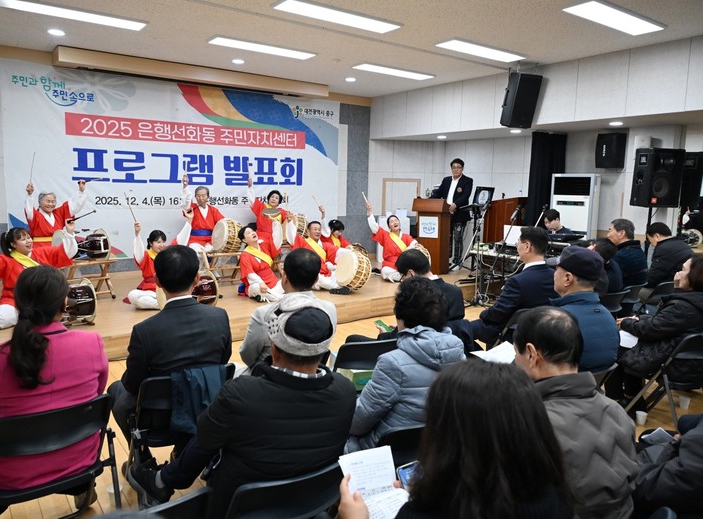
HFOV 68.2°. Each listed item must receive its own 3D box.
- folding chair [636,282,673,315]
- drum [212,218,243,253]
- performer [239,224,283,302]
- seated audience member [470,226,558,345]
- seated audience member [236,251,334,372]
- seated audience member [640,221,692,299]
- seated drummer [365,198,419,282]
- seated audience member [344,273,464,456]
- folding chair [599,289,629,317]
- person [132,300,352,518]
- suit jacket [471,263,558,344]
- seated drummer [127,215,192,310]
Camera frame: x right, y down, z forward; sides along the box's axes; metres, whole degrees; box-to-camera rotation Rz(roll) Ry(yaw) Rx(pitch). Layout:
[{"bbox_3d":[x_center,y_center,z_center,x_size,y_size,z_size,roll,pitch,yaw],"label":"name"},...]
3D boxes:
[{"bbox_3d":[2.700,0.550,4.700,0.460,0.790,0.500,-5,10,-35],"label":"folding chair"},{"bbox_3d":[-1.552,-0.300,6.500,0.290,0.410,0.400,-7,12,-44],"label":"drum"},{"bbox_3d":[-1.022,0.021,5.988,0.600,0.860,0.580,-4,10,-30],"label":"performer"},{"bbox_3d":[1.114,0.388,3.820,0.560,1.290,0.760,-6,11,-40],"label":"seated audience member"},{"bbox_3d":[-0.414,0.545,2.926,0.520,1.260,0.750,-5,10,-35],"label":"seated audience member"},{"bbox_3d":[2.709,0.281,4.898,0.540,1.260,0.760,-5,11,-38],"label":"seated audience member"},{"bbox_3d":[0.557,-0.269,7.110,0.710,1.080,0.600,-3,9,-25],"label":"seated drummer"},{"bbox_3d":[0.200,0.610,2.300,0.520,1.160,0.720,-2,9,-23],"label":"seated audience member"},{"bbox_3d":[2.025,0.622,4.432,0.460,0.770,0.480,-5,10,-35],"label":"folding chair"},{"bbox_3d":[-0.426,0.727,1.987,0.680,1.270,0.760,-3,9,-28],"label":"person"},{"bbox_3d":[1.299,0.294,3.910,0.520,0.620,0.460,-6,11,-41],"label":"suit jacket"},{"bbox_3d":[-2.100,0.054,5.650,0.680,0.870,0.560,-7,12,-44],"label":"seated drummer"}]

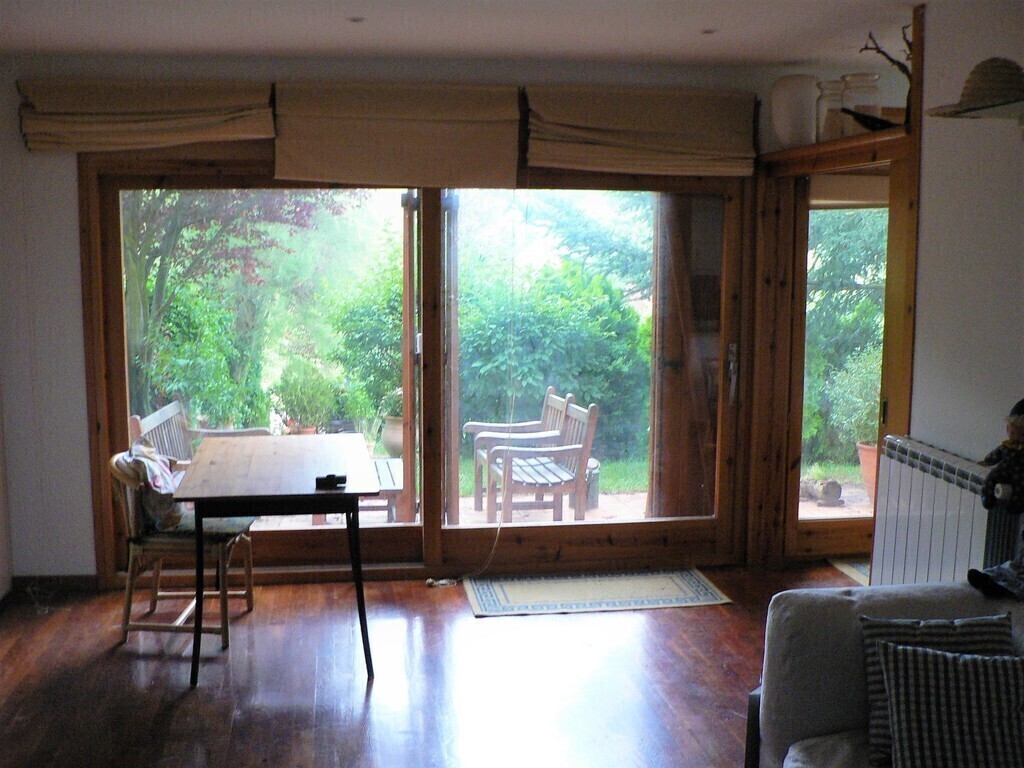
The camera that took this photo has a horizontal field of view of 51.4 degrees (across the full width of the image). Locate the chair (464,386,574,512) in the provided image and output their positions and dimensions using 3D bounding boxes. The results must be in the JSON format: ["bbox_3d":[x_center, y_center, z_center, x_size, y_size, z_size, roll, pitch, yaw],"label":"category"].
[{"bbox_3d":[0.045,0.494,7.440,0.670,0.900,0.540,-2,8,-13],"label":"chair"}]

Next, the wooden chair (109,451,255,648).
[{"bbox_3d":[-1.443,0.660,4.643,0.500,0.830,0.470,0,8,2],"label":"wooden chair"}]

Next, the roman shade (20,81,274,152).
[{"bbox_3d":[-1.657,-1.220,4.890,1.119,0.317,0.100,-1,8,-7],"label":"roman shade"}]

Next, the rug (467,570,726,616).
[{"bbox_3d":[0.397,1.000,5.186,1.220,0.012,0.560,-1,8,-7],"label":"rug"}]

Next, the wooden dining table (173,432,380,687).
[{"bbox_3d":[-1.001,0.701,4.669,0.768,0.742,1.302,-1,8,-11],"label":"wooden dining table"}]

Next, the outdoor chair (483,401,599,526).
[{"bbox_3d":[0.157,0.555,6.975,0.670,0.900,0.540,-2,8,-13],"label":"outdoor chair"}]

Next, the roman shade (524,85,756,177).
[{"bbox_3d":[0.625,-1.221,5.190,1.144,0.411,0.100,-1,8,-7],"label":"roman shade"}]

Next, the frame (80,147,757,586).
[{"bbox_3d":[-0.395,-0.089,5.308,3.260,2.140,0.130,-1,8,-7],"label":"frame"}]

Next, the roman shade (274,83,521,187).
[{"bbox_3d":[-0.538,-1.168,5.044,1.144,0.466,0.100,-1,8,-7],"label":"roman shade"}]

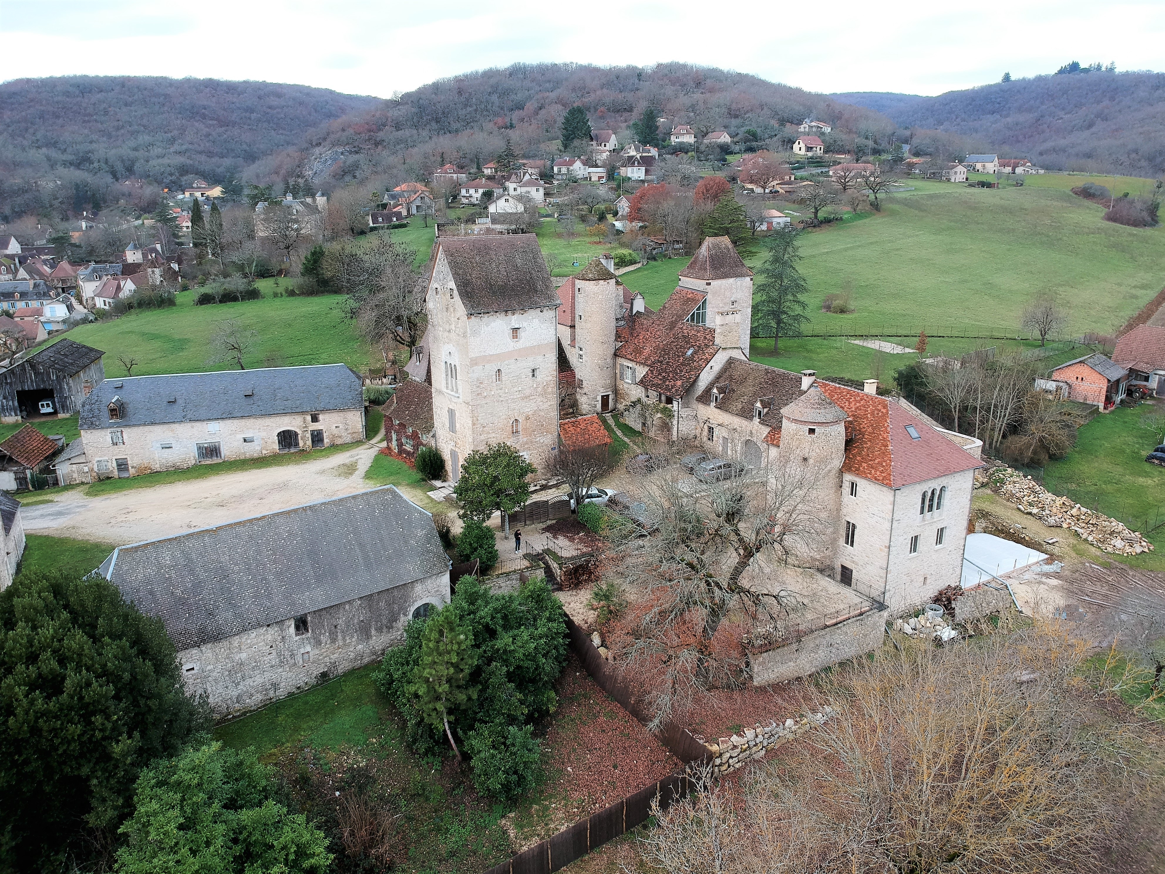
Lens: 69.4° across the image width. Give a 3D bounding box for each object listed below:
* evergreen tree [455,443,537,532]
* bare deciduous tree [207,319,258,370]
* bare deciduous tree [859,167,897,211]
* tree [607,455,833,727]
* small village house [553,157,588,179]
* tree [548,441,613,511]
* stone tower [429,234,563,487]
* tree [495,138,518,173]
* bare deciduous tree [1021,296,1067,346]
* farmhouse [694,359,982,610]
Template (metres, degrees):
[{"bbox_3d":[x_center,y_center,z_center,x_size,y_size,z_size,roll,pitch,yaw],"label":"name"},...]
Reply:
[{"bbox_3d":[-6.361,3.986,61.071,6.100,7.500,6.000,-1,17,0],"label":"evergreen tree"},{"bbox_3d":[-52.038,-13.437,123.905,7.510,7.850,7.510,-1,16,0],"label":"bare deciduous tree"},{"bbox_3d":[80.477,-67.373,228.550,10.400,11.400,10.000,-1,17,0],"label":"bare deciduous tree"},{"bbox_3d":[7.436,9.101,48.305,12.000,13.500,11.500,-1,16,0],"label":"tree"},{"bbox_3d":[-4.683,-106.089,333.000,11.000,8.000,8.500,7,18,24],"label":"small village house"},{"bbox_3d":[-0.401,3.302,68.976,5.300,5.900,5.000,-1,16,0],"label":"tree"},{"bbox_3d":[-7.903,-6.888,76.459,9.200,22.000,9.000,-11,19,-30],"label":"stone tower"},{"bbox_3d":[-27.908,-102.645,308.190,9.000,12.980,9.000,-1,16,0],"label":"tree"},{"bbox_3d":[66.775,-16.710,121.630,6.600,7.540,6.400,-1,17,0],"label":"bare deciduous tree"},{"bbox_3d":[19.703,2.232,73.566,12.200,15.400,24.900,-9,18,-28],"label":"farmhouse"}]

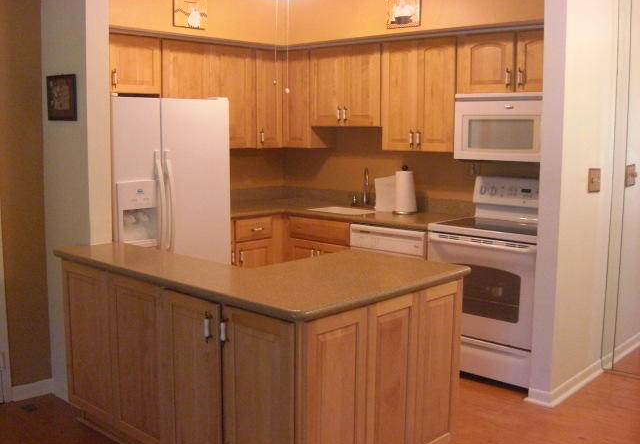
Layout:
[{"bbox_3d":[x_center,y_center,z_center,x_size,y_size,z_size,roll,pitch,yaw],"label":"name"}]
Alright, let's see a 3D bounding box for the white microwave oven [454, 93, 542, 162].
[{"bbox_3d":[1.255,-0.590,4.375,0.752,0.410,0.350,7,11,42],"label":"white microwave oven"}]

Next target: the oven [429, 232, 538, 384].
[{"bbox_3d":[1.151,0.493,4.389,0.757,0.861,0.635,7,11,42],"label":"oven"}]

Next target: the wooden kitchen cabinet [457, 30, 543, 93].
[{"bbox_3d":[1.280,-1.002,4.442,0.753,0.366,0.322,7,10,41],"label":"wooden kitchen cabinet"}]

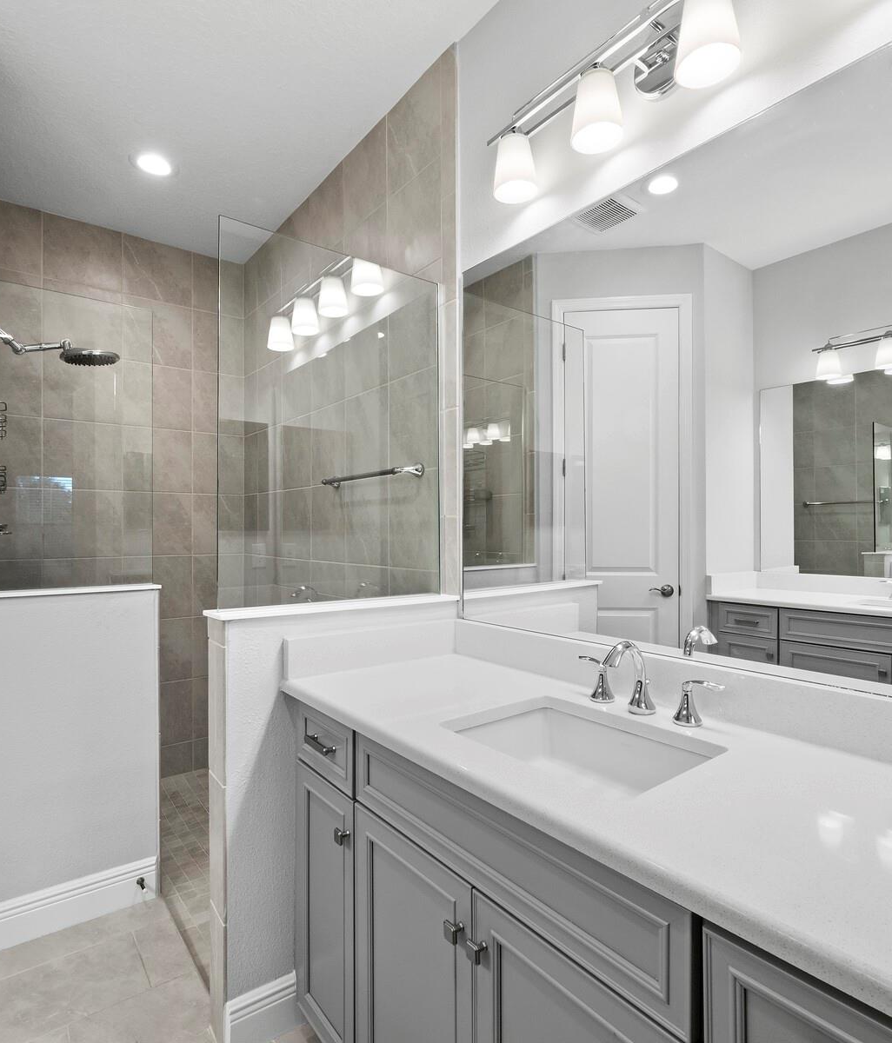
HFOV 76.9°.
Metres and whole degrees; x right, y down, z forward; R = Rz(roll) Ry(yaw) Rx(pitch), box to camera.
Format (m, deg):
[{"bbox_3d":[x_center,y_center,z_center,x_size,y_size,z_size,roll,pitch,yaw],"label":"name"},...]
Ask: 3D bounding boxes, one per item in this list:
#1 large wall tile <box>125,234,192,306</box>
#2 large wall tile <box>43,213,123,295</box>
[{"bbox_3d":[-1.497,-1.301,2.935,0.328,0.306,0.012,0,-1,-36],"label":"large wall tile"},{"bbox_3d":[-1.768,-1.304,2.750,0.329,0.306,0.012,0,-1,-36],"label":"large wall tile"}]

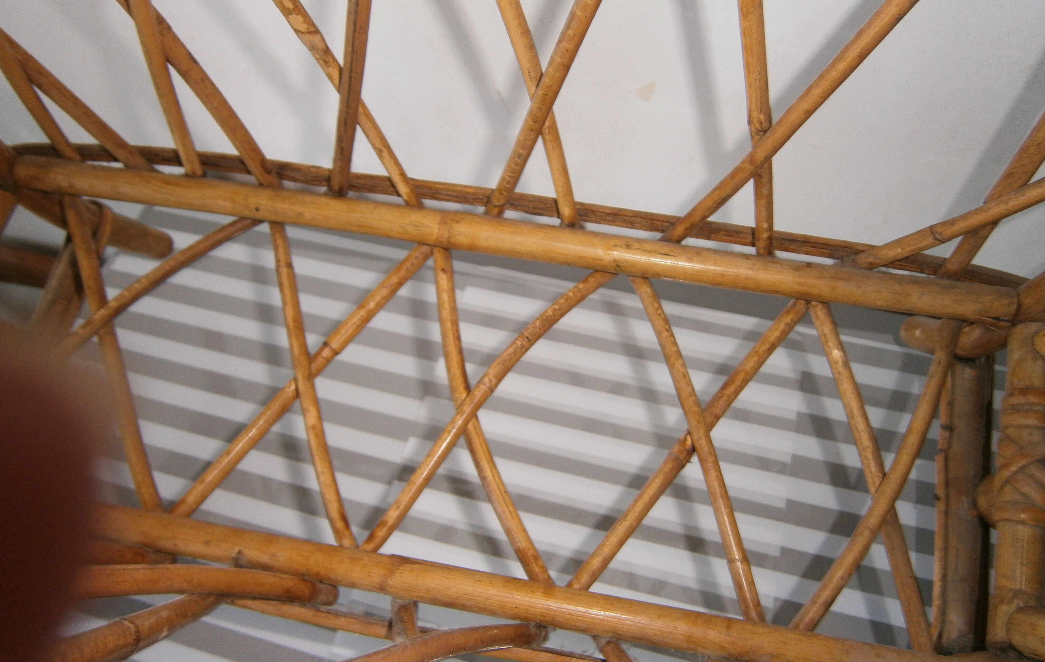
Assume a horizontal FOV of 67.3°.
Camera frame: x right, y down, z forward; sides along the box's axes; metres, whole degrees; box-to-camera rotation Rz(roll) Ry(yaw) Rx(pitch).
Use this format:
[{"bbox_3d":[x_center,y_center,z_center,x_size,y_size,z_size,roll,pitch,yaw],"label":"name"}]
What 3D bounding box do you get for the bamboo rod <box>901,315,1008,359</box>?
[{"bbox_3d":[0.334,0.004,0.598,0.093,0.030,0.030,5,59,7],"label":"bamboo rod"}]

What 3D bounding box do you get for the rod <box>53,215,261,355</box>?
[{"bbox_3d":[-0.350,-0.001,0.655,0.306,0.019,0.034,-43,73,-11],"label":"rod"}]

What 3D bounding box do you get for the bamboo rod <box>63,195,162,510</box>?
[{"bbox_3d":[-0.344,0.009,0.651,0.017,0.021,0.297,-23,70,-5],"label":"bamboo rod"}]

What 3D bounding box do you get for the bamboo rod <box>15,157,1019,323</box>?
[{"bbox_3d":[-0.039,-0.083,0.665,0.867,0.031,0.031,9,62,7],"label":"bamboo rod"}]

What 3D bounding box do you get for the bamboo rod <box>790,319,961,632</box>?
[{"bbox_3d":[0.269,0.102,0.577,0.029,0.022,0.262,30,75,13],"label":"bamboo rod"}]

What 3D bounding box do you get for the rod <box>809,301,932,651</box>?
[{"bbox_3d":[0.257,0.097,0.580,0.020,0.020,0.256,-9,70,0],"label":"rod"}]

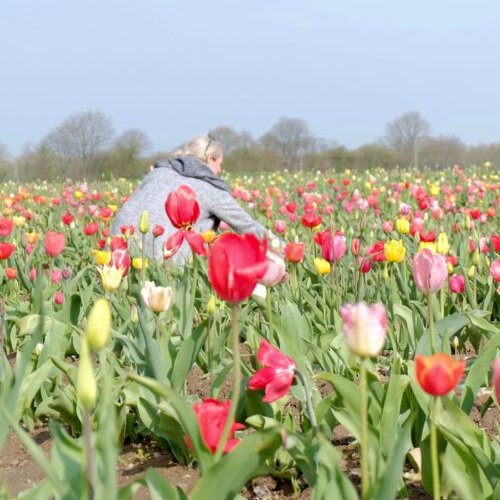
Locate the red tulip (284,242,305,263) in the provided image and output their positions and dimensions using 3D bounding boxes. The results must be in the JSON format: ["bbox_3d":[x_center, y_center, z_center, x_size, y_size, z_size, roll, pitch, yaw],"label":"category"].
[{"bbox_3d":[0.126,0.007,4.400,0.055,0.060,0.055,0,3,0],"label":"red tulip"}]

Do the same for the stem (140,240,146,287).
[{"bbox_3d":[-0.272,0.035,4.000,0.008,0.130,0.008,0,3,0],"label":"stem"}]

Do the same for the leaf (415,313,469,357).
[{"bbox_3d":[0.405,0.185,3.300,0.115,0.110,0.080,0,3,0],"label":"leaf"}]

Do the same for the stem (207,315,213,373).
[{"bbox_3d":[-0.112,0.260,4.300,0.010,0.160,0.010,1,3,0],"label":"stem"}]

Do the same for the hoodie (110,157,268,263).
[{"bbox_3d":[-0.307,-0.192,7.850,0.580,0.580,0.620,3,4,41],"label":"hoodie"}]

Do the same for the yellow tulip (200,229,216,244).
[{"bbox_3d":[-0.133,-0.043,5.000,0.052,0.046,0.050,0,3,0],"label":"yellow tulip"}]

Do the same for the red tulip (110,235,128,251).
[{"bbox_3d":[-0.434,-0.017,5.200,0.060,0.062,0.058,0,3,0],"label":"red tulip"}]

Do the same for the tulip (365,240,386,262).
[{"bbox_3d":[0.406,0.003,5.000,0.070,0.068,0.066,0,3,0],"label":"tulip"}]

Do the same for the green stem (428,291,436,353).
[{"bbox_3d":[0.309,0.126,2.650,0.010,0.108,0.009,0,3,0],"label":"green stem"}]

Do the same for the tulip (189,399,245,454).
[{"bbox_3d":[-0.054,0.282,2.500,0.090,0.087,0.080,0,3,0],"label":"tulip"}]

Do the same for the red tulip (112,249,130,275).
[{"bbox_3d":[-0.345,0.034,4.200,0.052,0.071,0.052,0,3,0],"label":"red tulip"}]

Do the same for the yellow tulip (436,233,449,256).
[{"bbox_3d":[0.531,-0.018,4.300,0.034,0.066,0.034,0,3,0],"label":"yellow tulip"}]

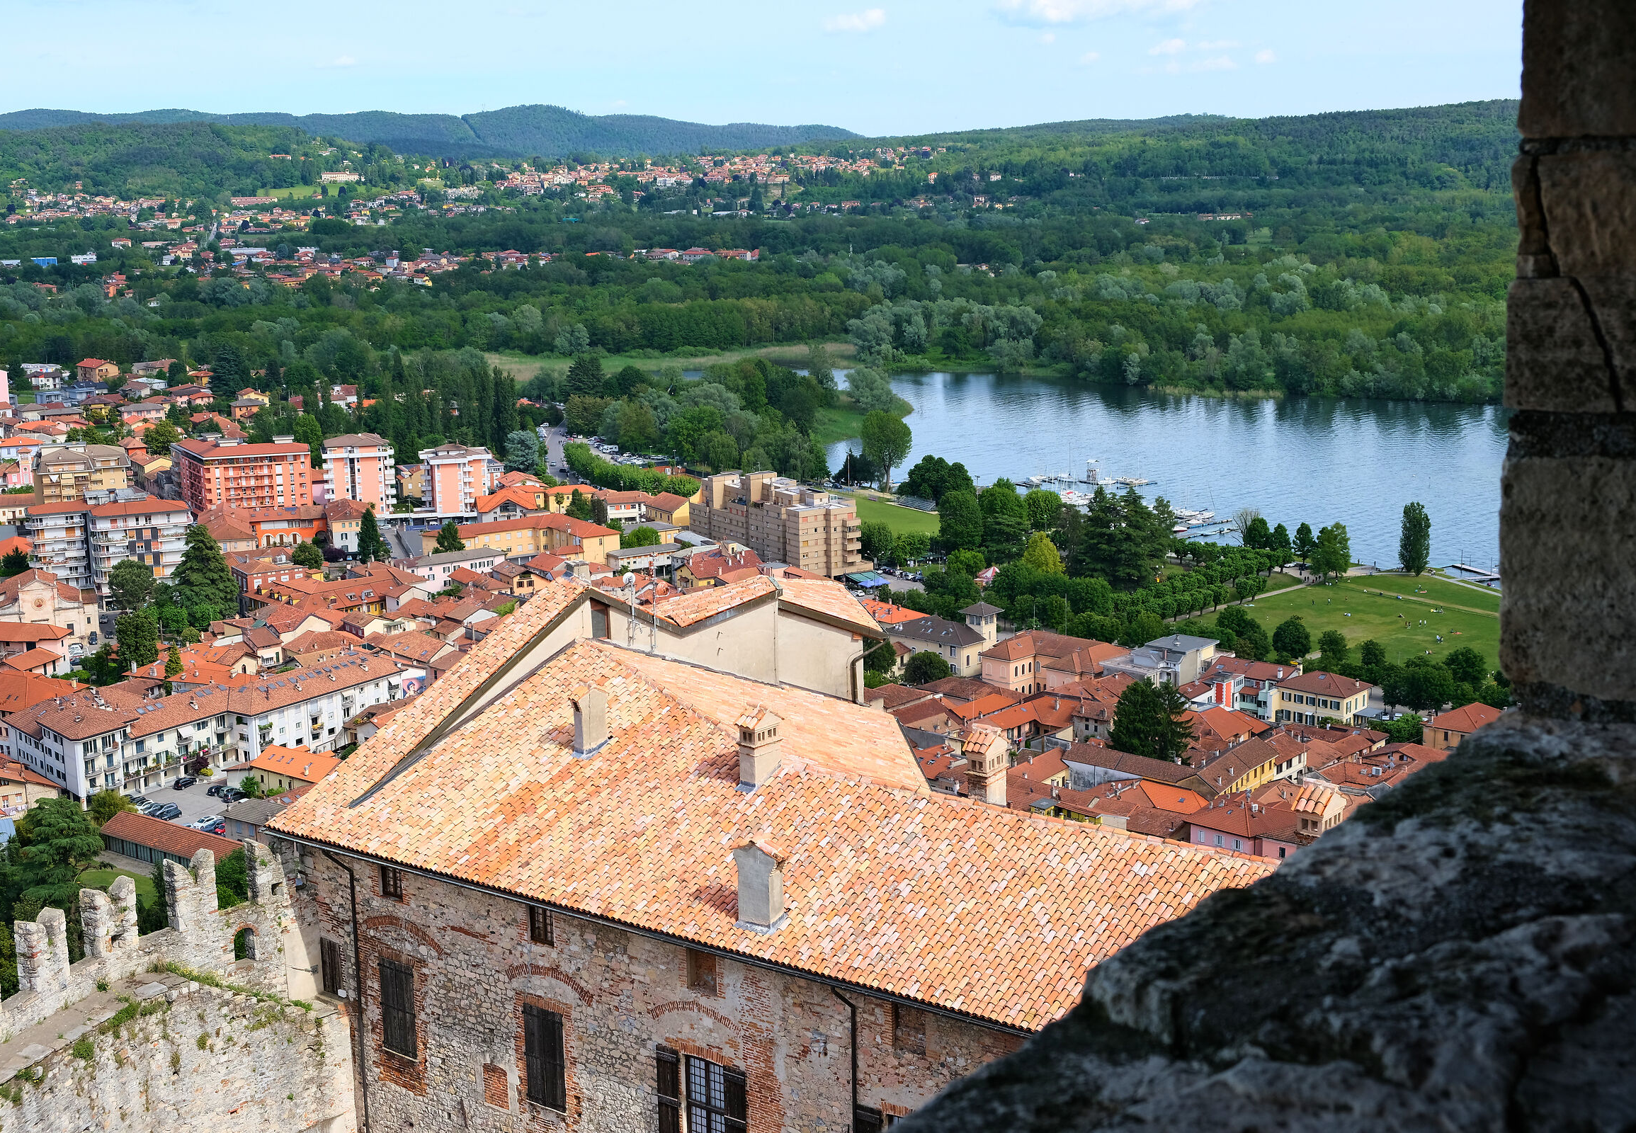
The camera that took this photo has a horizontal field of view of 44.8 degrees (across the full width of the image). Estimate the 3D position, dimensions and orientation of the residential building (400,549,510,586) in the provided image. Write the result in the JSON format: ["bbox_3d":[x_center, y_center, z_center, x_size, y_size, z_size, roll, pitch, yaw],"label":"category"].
[{"bbox_3d":[-88.180,1.790,474.640,26.000,9.600,9.500,-10,14,-39],"label":"residential building"}]

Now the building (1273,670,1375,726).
[{"bbox_3d":[99.686,25.081,390.201,15.000,9.000,12.400,10,16,42],"label":"building"}]

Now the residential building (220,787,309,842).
[{"bbox_3d":[-81.994,39.135,297.613,13.000,8.500,8.500,6,14,30],"label":"residential building"}]

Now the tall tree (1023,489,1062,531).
[{"bbox_3d":[62.390,-14.510,550.770,10.500,13.000,10.500,-1,12,0],"label":"tall tree"}]

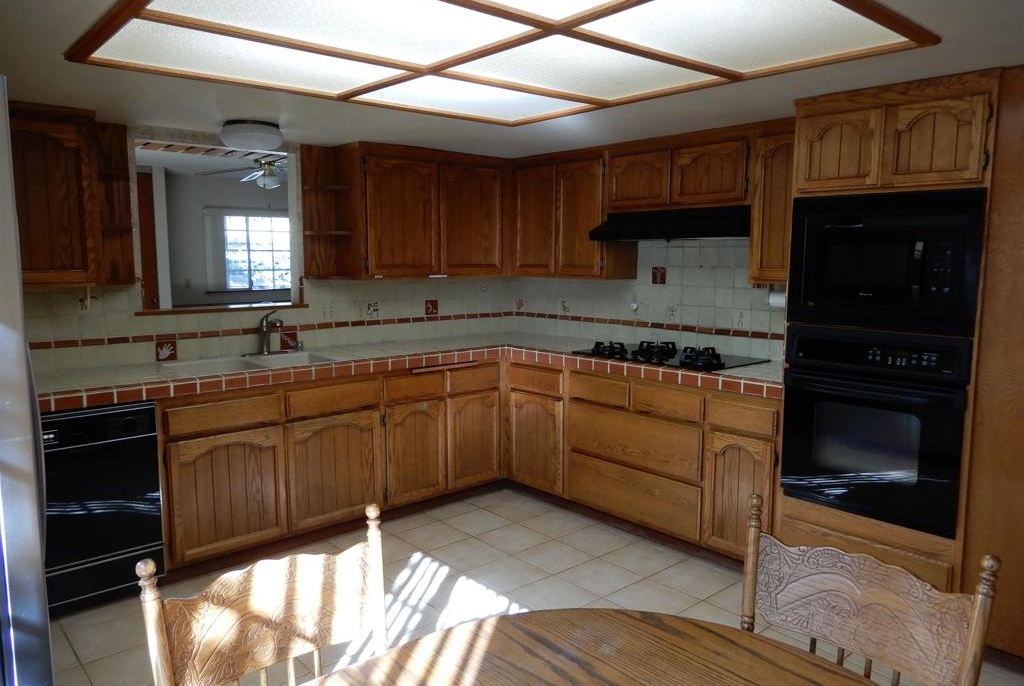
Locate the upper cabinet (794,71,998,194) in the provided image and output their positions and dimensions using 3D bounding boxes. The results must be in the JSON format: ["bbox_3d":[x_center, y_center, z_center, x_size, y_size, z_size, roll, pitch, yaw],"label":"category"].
[{"bbox_3d":[1.617,-0.788,2.856,0.616,0.381,0.708,-6,9,-41],"label":"upper cabinet"}]

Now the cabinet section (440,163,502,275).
[{"bbox_3d":[-0.358,-0.789,4.656,0.499,0.682,0.309,-6,9,-41],"label":"cabinet section"}]

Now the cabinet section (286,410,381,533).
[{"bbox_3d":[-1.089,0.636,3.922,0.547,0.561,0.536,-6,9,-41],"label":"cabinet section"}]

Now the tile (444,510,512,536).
[{"bbox_3d":[-0.189,1.020,4.022,0.296,0.010,0.296,-6,9,-41],"label":"tile"}]

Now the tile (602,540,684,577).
[{"bbox_3d":[0.642,1.074,3.520,0.300,0.010,0.300,-5,9,-41],"label":"tile"}]

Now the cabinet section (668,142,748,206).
[{"bbox_3d":[1.105,-0.868,3.698,0.309,0.295,0.446,-6,9,-41],"label":"cabinet section"}]

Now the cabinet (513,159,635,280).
[{"bbox_3d":[0.378,-0.778,4.509,0.311,0.724,0.839,-5,9,-41],"label":"cabinet"}]

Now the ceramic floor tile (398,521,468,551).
[{"bbox_3d":[-0.418,1.044,3.822,0.296,0.010,0.296,-6,9,-41],"label":"ceramic floor tile"}]

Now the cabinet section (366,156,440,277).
[{"bbox_3d":[-0.739,-0.750,4.323,0.504,0.680,0.309,-6,9,-41],"label":"cabinet section"}]

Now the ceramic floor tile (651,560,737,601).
[{"bbox_3d":[0.844,1.101,3.292,0.300,0.010,0.300,-5,9,-41],"label":"ceramic floor tile"}]

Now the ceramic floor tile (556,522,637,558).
[{"bbox_3d":[0.441,1.047,3.747,0.300,0.010,0.300,-5,9,-41],"label":"ceramic floor tile"}]

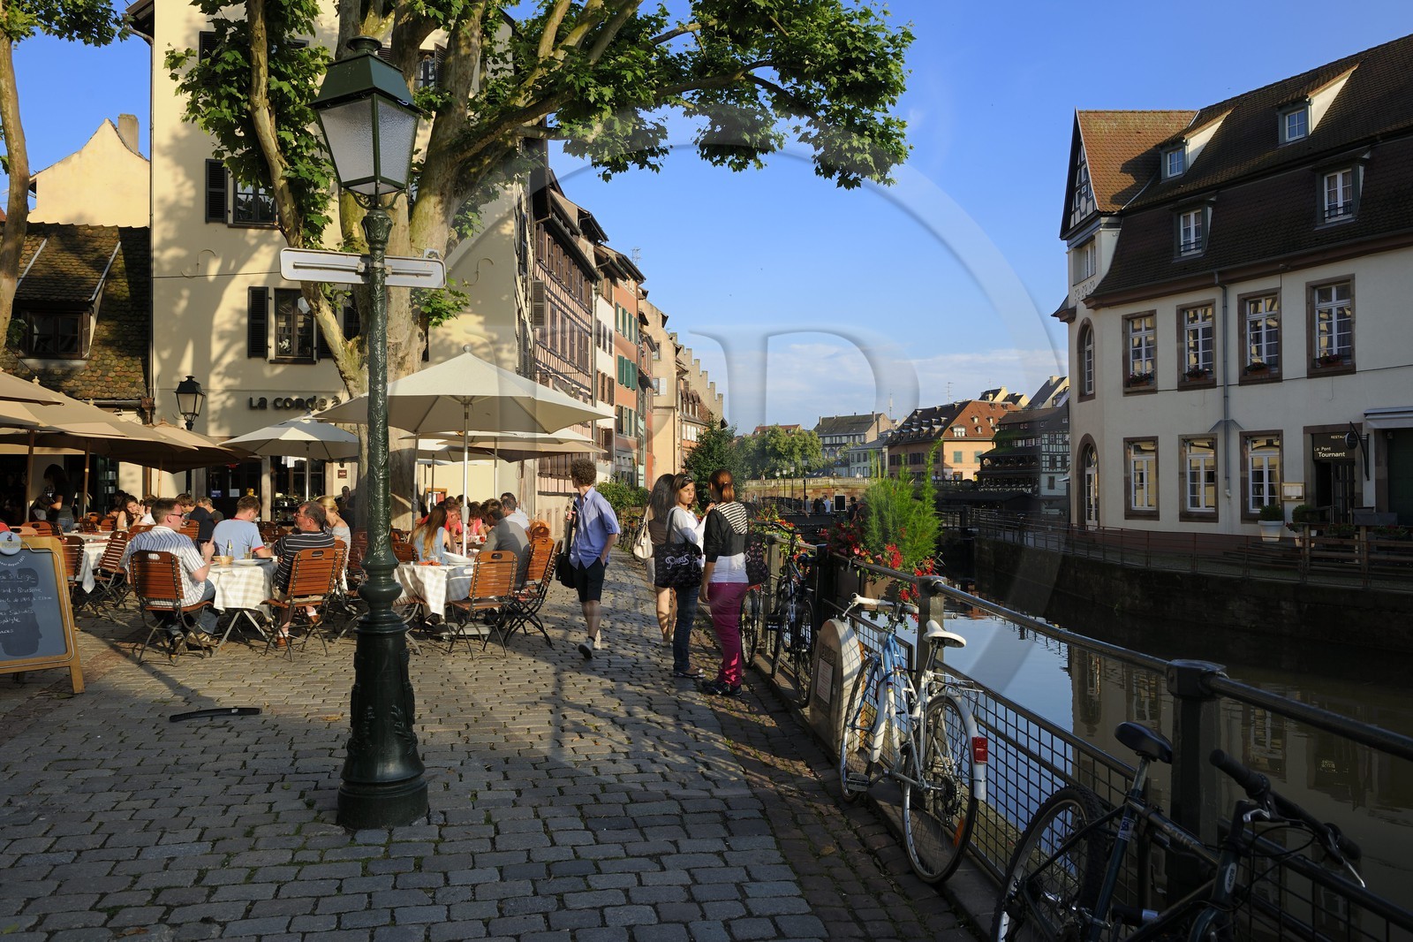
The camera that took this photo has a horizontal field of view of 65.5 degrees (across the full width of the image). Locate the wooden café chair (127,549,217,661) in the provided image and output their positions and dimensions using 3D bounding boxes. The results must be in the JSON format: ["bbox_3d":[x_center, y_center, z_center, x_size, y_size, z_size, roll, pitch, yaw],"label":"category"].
[{"bbox_3d":[-4.400,1.110,9.120,0.460,0.900,0.520,-1,-1,13],"label":"wooden café chair"}]

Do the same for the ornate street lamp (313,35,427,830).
[{"bbox_3d":[-1.494,-0.210,4.970,0.410,3.520,0.410,-2,-1,38],"label":"ornate street lamp"}]

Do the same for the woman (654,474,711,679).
[{"bbox_3d":[-0.183,0.815,8.680,0.420,1.630,0.480,-1,-1,22],"label":"woman"}]

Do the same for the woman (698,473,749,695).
[{"bbox_3d":[0.140,0.796,7.950,0.460,1.640,0.370,1,-1,-37],"label":"woman"}]

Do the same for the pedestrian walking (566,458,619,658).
[{"bbox_3d":[-1.010,0.750,9.700,0.500,1.740,0.520,-1,-1,25],"label":"pedestrian walking"}]

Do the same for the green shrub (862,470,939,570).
[{"bbox_3d":[0.996,0.250,5.650,0.420,0.520,0.420,0,-1,-5],"label":"green shrub"}]

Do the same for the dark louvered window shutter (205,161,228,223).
[{"bbox_3d":[-11.337,-6.453,25.400,0.470,1.470,0.060,0,-1,-8],"label":"dark louvered window shutter"}]

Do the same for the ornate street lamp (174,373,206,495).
[{"bbox_3d":[-8.830,-0.010,18.800,0.480,3.280,0.480,0,-1,-14],"label":"ornate street lamp"}]

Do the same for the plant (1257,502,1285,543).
[{"bbox_3d":[14.250,1.300,27.700,0.660,0.960,0.660,0,-1,0],"label":"plant"}]

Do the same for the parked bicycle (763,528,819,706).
[{"bbox_3d":[0.573,0.976,7.450,0.560,1.080,1.720,0,-1,-7],"label":"parked bicycle"}]

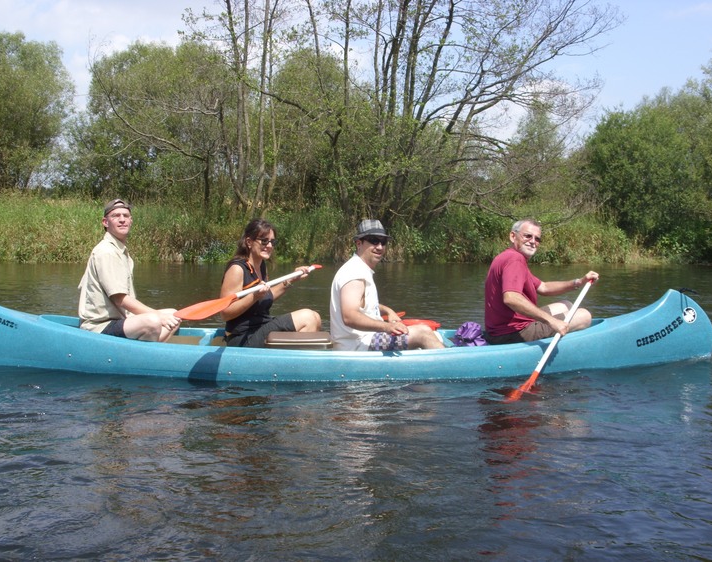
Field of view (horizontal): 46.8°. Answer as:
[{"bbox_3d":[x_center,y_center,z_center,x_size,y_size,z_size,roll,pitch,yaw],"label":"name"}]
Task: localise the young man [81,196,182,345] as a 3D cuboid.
[{"bbox_3d":[-1.452,-0.010,5.300,0.700,1.043,0.540,1,4,10],"label":"young man"}]

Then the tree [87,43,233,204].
[{"bbox_3d":[-7.438,-5.781,31.000,5.800,6.553,5.200,0,4,0],"label":"tree"}]

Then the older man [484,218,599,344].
[{"bbox_3d":[1.212,0.049,5.350,0.780,0.910,0.580,0,4,5],"label":"older man"}]

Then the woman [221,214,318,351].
[{"bbox_3d":[-0.542,0.061,5.250,0.680,0.918,0.520,1,4,12],"label":"woman"}]

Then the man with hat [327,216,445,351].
[{"bbox_3d":[0.220,0.070,5.250,0.780,0.938,0.560,1,4,10],"label":"man with hat"}]

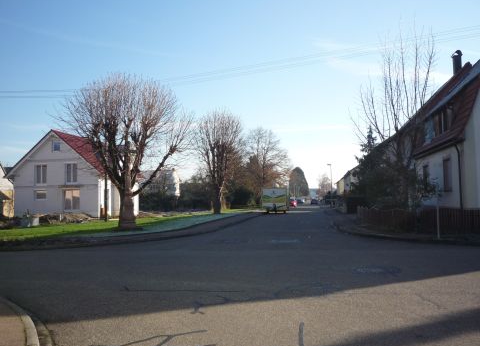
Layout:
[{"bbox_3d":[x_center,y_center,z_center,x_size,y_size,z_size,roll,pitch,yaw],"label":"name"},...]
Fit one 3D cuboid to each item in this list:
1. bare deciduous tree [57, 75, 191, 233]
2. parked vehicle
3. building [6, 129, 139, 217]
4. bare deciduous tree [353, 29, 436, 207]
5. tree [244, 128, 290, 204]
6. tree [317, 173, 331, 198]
[{"bbox_3d":[-5.497,-1.082,21.391,6.400,7.500,6.200,0,-3,9],"label":"bare deciduous tree"},{"bbox_3d":[3.620,2.808,44.513,2.250,2.500,5.800,0,-3,8],"label":"parked vehicle"},{"bbox_3d":[-16.900,0.235,46.356,10.800,8.500,9.200,-1,-3,16],"label":"building"},{"bbox_3d":[8.411,-2.582,24.177,4.600,10.800,4.500,0,-3,9],"label":"bare deciduous tree"},{"bbox_3d":[3.905,-0.749,63.135,6.800,11.600,6.800,0,-3,9],"label":"tree"},{"bbox_3d":[21.642,3.892,114.959,3.900,8.000,3.900,0,-3,9],"label":"tree"}]

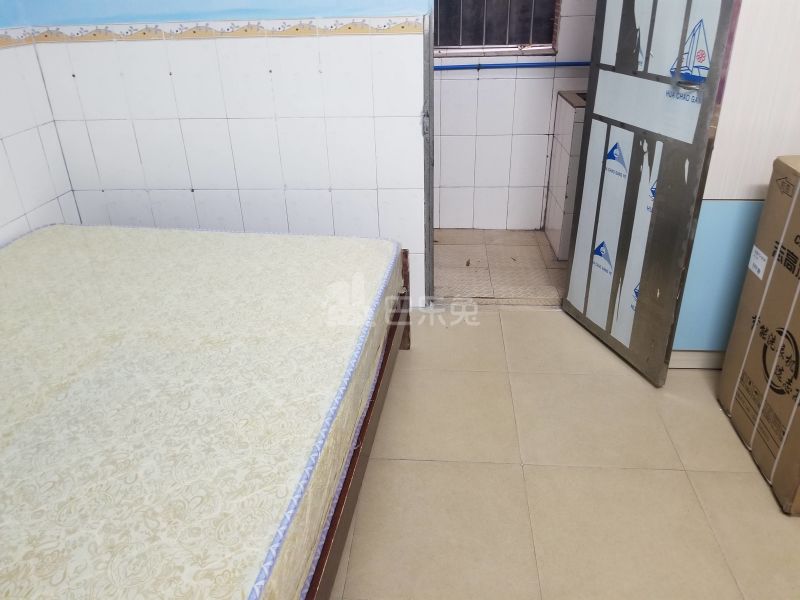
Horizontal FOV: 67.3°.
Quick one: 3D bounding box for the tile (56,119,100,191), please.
[{"bbox_3d":[-1.368,-0.614,2.567,0.138,0.298,0.010,0,28,4],"label":"tile"}]

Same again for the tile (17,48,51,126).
[{"bbox_3d":[-1.451,-0.852,2.380,0.010,0.300,0.108,1,28,5],"label":"tile"}]

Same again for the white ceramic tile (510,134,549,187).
[{"bbox_3d":[0.732,-0.789,3.417,0.200,0.298,0.010,1,28,4],"label":"white ceramic tile"}]

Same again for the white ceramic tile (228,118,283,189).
[{"bbox_3d":[-0.599,-0.608,2.518,0.201,0.298,0.010,0,28,4],"label":"white ceramic tile"}]

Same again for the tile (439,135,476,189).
[{"bbox_3d":[0.334,-0.795,3.456,0.200,0.300,0.010,1,28,4],"label":"tile"}]

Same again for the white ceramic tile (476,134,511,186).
[{"bbox_3d":[0.537,-0.796,3.455,0.200,0.300,0.010,1,28,4],"label":"white ceramic tile"}]

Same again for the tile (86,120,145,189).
[{"bbox_3d":[-1.207,-0.621,2.577,0.200,0.300,0.010,1,28,4],"label":"tile"}]

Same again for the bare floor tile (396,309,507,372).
[{"bbox_3d":[0.195,0.168,2.578,0.500,0.010,0.485,1,29,4],"label":"bare floor tile"}]

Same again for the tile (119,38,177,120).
[{"bbox_3d":[-1.006,-0.876,2.403,0.201,0.300,0.010,0,28,4],"label":"tile"}]

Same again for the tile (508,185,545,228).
[{"bbox_3d":[0.739,-0.540,3.551,0.200,0.262,0.010,1,29,4],"label":"tile"}]

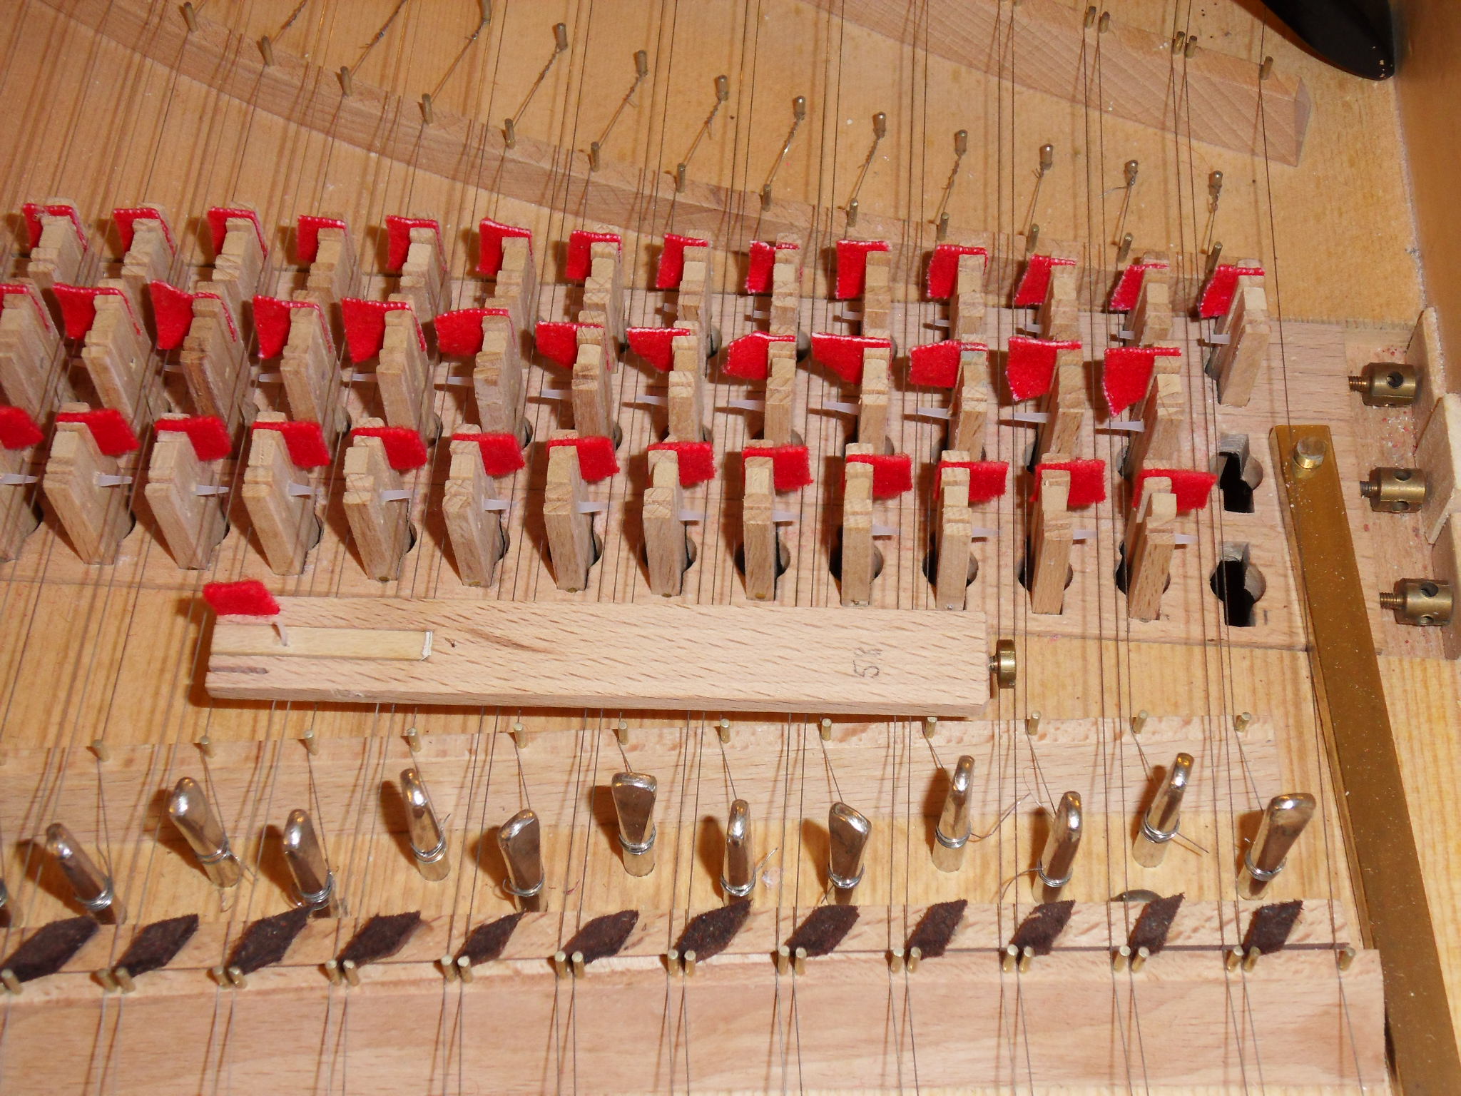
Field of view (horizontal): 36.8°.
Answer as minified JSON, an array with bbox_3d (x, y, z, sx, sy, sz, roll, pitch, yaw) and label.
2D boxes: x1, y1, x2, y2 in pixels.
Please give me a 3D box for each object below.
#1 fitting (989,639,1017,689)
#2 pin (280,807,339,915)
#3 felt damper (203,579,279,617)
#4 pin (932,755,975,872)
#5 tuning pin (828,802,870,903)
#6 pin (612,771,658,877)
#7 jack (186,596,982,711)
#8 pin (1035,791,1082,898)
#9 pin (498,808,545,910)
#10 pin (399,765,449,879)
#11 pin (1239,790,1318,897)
[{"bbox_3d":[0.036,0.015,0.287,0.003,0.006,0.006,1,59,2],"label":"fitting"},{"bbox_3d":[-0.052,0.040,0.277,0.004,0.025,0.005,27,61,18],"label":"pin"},{"bbox_3d":[-0.064,0.007,0.290,0.009,0.009,0.002,1,59,2],"label":"felt damper"},{"bbox_3d":[0.029,0.035,0.281,0.004,0.026,0.005,12,60,8],"label":"pin"},{"bbox_3d":[0.015,0.040,0.278,0.005,0.026,0.004,37,66,20],"label":"tuning pin"},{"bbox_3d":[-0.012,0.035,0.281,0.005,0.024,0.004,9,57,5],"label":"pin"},{"bbox_3d":[-0.017,0.014,0.293,0.103,0.004,0.014,1,57,1],"label":"jack"},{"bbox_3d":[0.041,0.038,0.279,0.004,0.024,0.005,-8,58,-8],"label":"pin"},{"bbox_3d":[-0.026,0.041,0.278,0.005,0.026,0.004,-38,65,-19],"label":"pin"},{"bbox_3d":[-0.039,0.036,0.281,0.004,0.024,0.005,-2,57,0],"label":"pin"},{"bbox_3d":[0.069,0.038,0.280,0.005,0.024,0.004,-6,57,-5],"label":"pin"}]

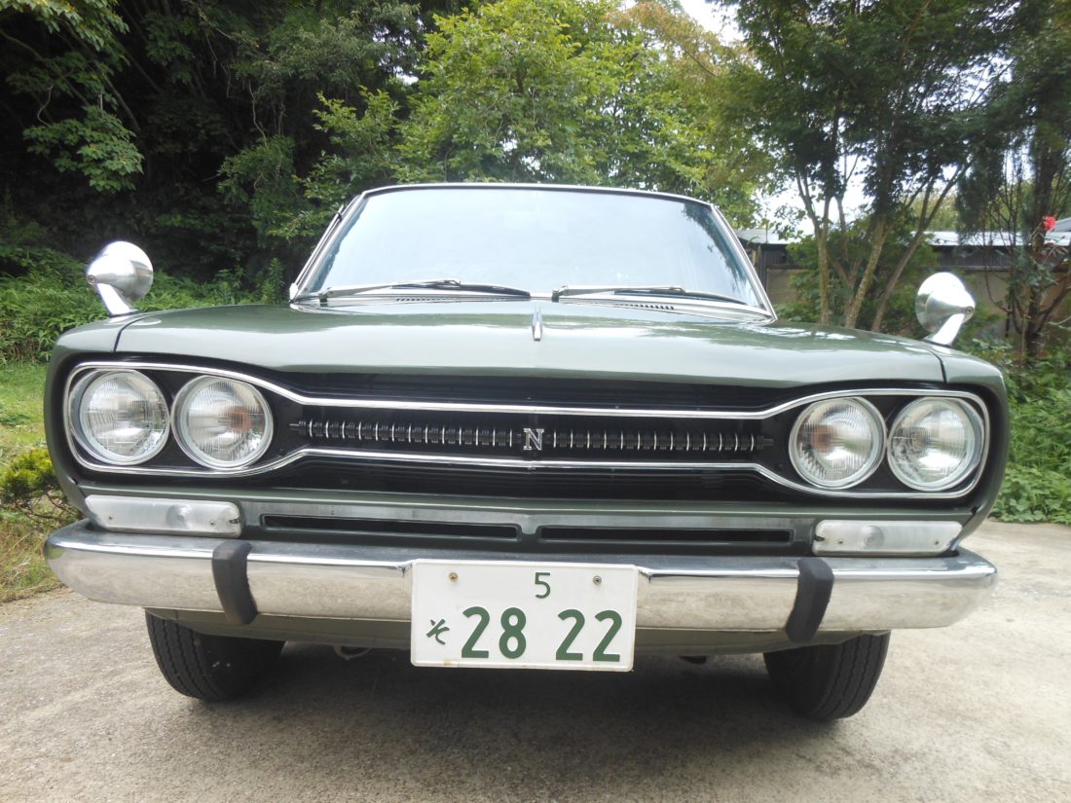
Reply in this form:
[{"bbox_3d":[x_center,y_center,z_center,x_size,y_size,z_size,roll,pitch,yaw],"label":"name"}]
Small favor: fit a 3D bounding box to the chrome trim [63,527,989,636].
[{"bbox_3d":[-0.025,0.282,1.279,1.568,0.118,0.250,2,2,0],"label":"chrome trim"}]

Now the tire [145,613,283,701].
[{"bbox_3d":[-0.685,0.361,1.785,0.155,0.604,0.604,2,2,0],"label":"tire"}]

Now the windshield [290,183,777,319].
[{"bbox_3d":[0.002,-0.458,2.298,1.380,0.552,0.135,2,-38,0],"label":"windshield"}]

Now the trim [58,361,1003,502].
[{"bbox_3d":[-0.012,0.048,1.228,1.490,0.177,0.110,2,2,0],"label":"trim"}]

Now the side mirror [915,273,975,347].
[{"bbox_3d":[0.729,-0.163,1.377,0.118,0.138,0.115,2,2,0],"label":"side mirror"}]

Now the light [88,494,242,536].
[{"bbox_3d":[-0.600,0.185,1.246,0.250,0.056,0.060,2,2,0],"label":"light"}]

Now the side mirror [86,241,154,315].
[{"bbox_3d":[-0.740,-0.219,1.379,0.120,0.138,0.115,2,2,0],"label":"side mirror"}]

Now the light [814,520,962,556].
[{"bbox_3d":[0.568,0.219,1.244,0.240,0.056,0.060,2,2,0],"label":"light"}]

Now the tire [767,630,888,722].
[{"bbox_3d":[0.623,0.402,1.782,0.155,0.604,0.604,2,2,0],"label":"tire"}]

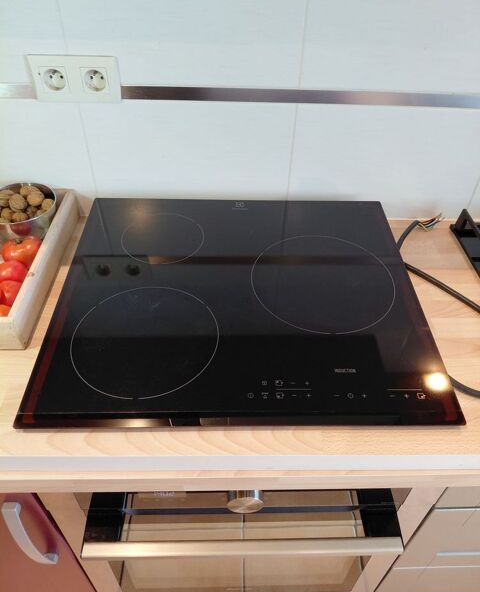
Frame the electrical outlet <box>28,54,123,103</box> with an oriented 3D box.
[{"bbox_3d":[-0.287,-0.378,0.805,0.152,0.080,0.012,1,46,0],"label":"electrical outlet"}]

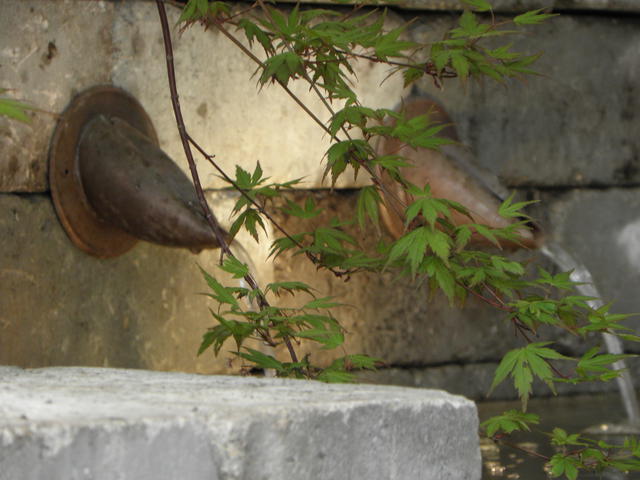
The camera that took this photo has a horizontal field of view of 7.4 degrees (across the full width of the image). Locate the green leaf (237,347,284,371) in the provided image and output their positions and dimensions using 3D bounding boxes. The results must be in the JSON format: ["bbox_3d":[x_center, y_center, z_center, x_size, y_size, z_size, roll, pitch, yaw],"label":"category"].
[{"bbox_3d":[-0.055,0.111,4.600,0.045,0.020,0.032,0,1,0],"label":"green leaf"}]

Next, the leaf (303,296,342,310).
[{"bbox_3d":[0.002,0.059,4.600,0.037,0.013,0.032,0,1,0],"label":"leaf"}]

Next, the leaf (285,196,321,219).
[{"bbox_3d":[-0.016,-0.031,4.750,0.036,0.021,0.028,0,1,0],"label":"leaf"}]

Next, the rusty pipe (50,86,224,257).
[{"bbox_3d":[-0.163,-0.068,5.054,0.148,0.177,0.177,1,2,38],"label":"rusty pipe"}]

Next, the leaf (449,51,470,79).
[{"bbox_3d":[0.130,-0.162,4.600,0.019,0.028,0.018,0,1,0],"label":"leaf"}]

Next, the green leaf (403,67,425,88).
[{"bbox_3d":[0.087,-0.151,4.600,0.020,0.020,0.020,0,1,0],"label":"green leaf"}]

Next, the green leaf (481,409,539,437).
[{"bbox_3d":[0.172,0.166,4.500,0.053,0.025,0.040,0,1,0],"label":"green leaf"}]

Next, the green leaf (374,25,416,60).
[{"bbox_3d":[0.070,-0.183,4.600,0.039,0.033,0.028,0,1,0],"label":"green leaf"}]

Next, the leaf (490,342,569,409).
[{"bbox_3d":[0.192,0.124,4.550,0.075,0.061,0.030,0,1,0],"label":"leaf"}]

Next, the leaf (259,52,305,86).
[{"bbox_3d":[-0.035,-0.157,4.550,0.042,0.031,0.033,0,1,0],"label":"leaf"}]

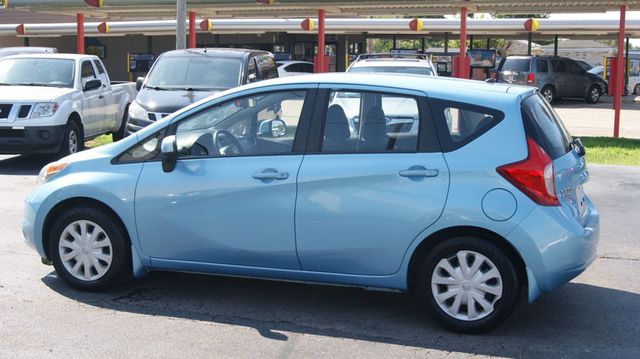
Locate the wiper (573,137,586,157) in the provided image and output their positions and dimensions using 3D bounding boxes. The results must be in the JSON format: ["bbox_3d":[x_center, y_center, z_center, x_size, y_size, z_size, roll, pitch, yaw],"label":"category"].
[{"bbox_3d":[1.691,-0.210,5.773,0.090,0.110,0.330,3,8,19],"label":"wiper"}]

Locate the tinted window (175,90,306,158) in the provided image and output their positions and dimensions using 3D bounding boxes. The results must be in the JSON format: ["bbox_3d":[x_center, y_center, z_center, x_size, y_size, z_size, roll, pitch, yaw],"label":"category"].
[{"bbox_3d":[-0.529,-0.368,5.654,0.880,0.460,0.080,3,-10,21],"label":"tinted window"}]

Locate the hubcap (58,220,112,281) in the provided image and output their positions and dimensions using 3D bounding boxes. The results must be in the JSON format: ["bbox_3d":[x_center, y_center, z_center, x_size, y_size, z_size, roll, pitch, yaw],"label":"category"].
[{"bbox_3d":[-1.594,0.485,6.016,0.410,0.410,0.060,3,8,19],"label":"hubcap"}]

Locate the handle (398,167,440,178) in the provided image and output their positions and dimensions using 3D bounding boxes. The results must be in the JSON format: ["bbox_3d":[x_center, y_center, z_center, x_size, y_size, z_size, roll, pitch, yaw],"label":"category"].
[{"bbox_3d":[0.578,-0.034,5.143,0.240,0.047,0.055,3,8,19],"label":"handle"}]

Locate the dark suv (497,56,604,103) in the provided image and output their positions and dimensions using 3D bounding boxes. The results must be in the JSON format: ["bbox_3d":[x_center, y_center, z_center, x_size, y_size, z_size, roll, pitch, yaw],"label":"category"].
[{"bbox_3d":[8.830,-3.710,33.000,4.440,1.730,1.810,-4,9,-35],"label":"dark suv"}]

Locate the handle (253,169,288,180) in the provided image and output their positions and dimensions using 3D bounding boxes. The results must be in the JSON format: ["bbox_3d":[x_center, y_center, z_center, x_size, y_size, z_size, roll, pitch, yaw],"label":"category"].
[{"bbox_3d":[-0.303,-0.019,5.452,0.240,0.050,0.055,3,8,19],"label":"handle"}]

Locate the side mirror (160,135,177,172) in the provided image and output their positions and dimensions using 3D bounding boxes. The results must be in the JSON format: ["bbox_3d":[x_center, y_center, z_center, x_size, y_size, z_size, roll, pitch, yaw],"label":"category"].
[{"bbox_3d":[-0.967,-0.160,5.640,0.110,0.220,0.180,1,7,1],"label":"side mirror"}]

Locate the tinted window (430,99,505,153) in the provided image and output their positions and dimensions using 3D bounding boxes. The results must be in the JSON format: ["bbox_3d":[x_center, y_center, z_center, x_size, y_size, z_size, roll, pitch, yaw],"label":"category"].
[{"bbox_3d":[0.856,-0.319,5.220,0.440,0.320,0.060,2,-12,13],"label":"tinted window"}]

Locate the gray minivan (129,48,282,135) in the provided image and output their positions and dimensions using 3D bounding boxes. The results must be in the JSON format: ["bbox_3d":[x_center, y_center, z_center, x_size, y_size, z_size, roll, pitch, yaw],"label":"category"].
[{"bbox_3d":[-1.805,-1.263,14.924,1.750,1.870,4.700,1,7,5],"label":"gray minivan"}]

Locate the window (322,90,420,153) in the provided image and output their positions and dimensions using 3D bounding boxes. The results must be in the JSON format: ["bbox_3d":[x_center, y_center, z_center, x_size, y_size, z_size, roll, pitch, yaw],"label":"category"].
[{"bbox_3d":[0.321,-0.350,5.381,0.590,0.380,0.050,3,-11,19],"label":"window"}]

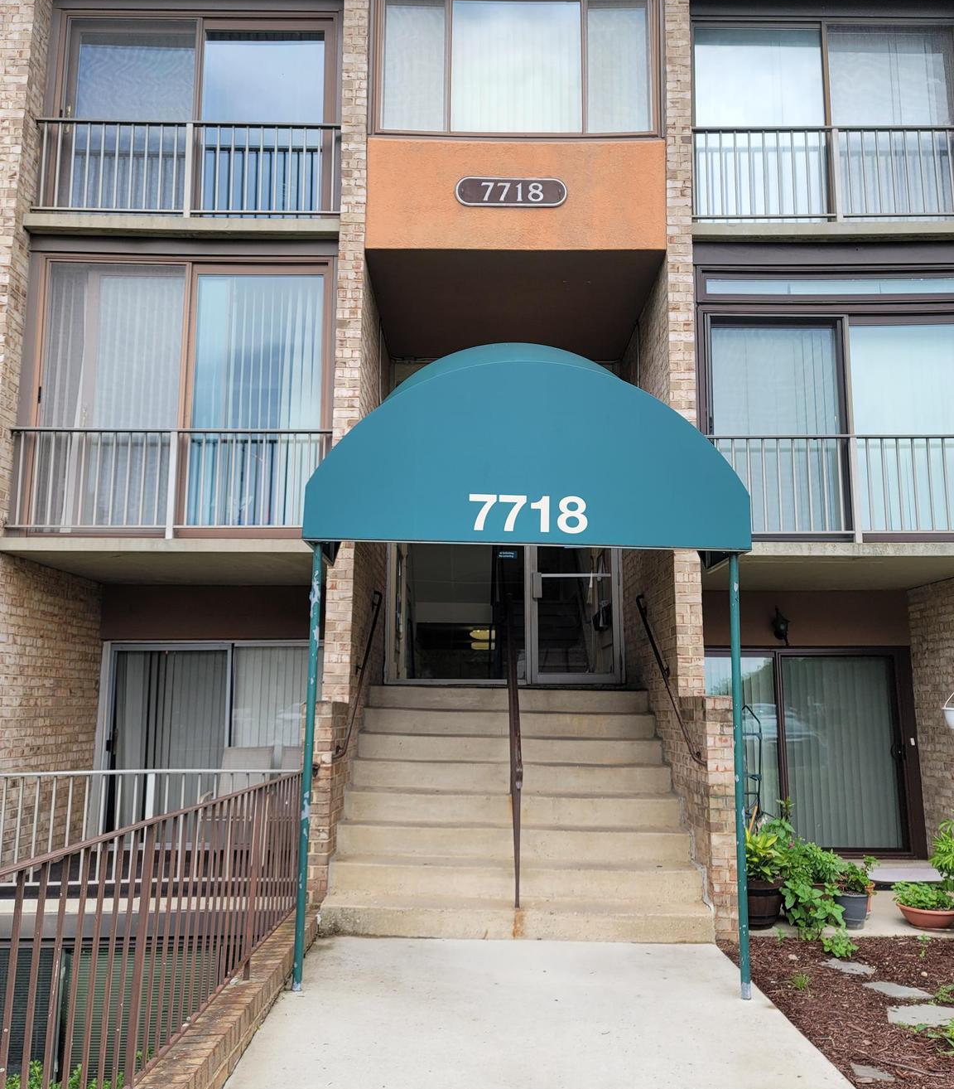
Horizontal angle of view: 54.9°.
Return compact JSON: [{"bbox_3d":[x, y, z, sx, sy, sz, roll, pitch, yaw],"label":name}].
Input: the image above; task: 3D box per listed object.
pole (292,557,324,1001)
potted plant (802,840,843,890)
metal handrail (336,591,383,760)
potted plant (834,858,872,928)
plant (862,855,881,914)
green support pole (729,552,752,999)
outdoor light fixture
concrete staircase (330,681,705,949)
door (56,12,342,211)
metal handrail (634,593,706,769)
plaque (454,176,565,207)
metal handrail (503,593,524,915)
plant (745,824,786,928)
[{"bbox_3d":[-0.890,1.139,4.844,0.055,2.286,0.055,1,-8,0],"label":"pole"},{"bbox_3d":[2.639,2.553,7.003,0.340,0.546,0.340,0,-9,0],"label":"potted plant"},{"bbox_3d":[-0.912,0.916,7.215,0.130,1.322,2.150,0,-9,0],"label":"metal handrail"},{"bbox_3d":[2.662,2.480,6.537,0.250,0.438,0.250,0,-8,0],"label":"potted plant"},{"bbox_3d":[2.943,2.554,6.925,0.170,0.410,0.170,0,-8,0],"label":"plant"},{"bbox_3d":[1.367,1.160,4.772,0.055,2.254,0.055,1,-8,0],"label":"green support pole"},{"bbox_3d":[3.084,0.827,9.284,0.200,0.402,0.220,0,-9,0],"label":"outdoor light fixture"},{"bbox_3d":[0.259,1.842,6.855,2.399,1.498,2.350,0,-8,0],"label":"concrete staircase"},{"bbox_3d":[-2.426,-3.664,7.936,2.413,2.060,0.120,0,-9,0],"label":"door"},{"bbox_3d":[1.389,0.922,6.806,0.110,1.300,2.000,0,-8,0],"label":"metal handrail"},{"bbox_3d":[0.282,-2.895,7.547,0.915,0.264,0.040,0,-9,0],"label":"plaque"},{"bbox_3d":[0.265,1.326,6.815,0.070,2.133,2.280,0,-8,0],"label":"metal handrail"},{"bbox_3d":[2.097,2.413,6.718,0.340,0.724,0.340,0,-9,0],"label":"plant"}]

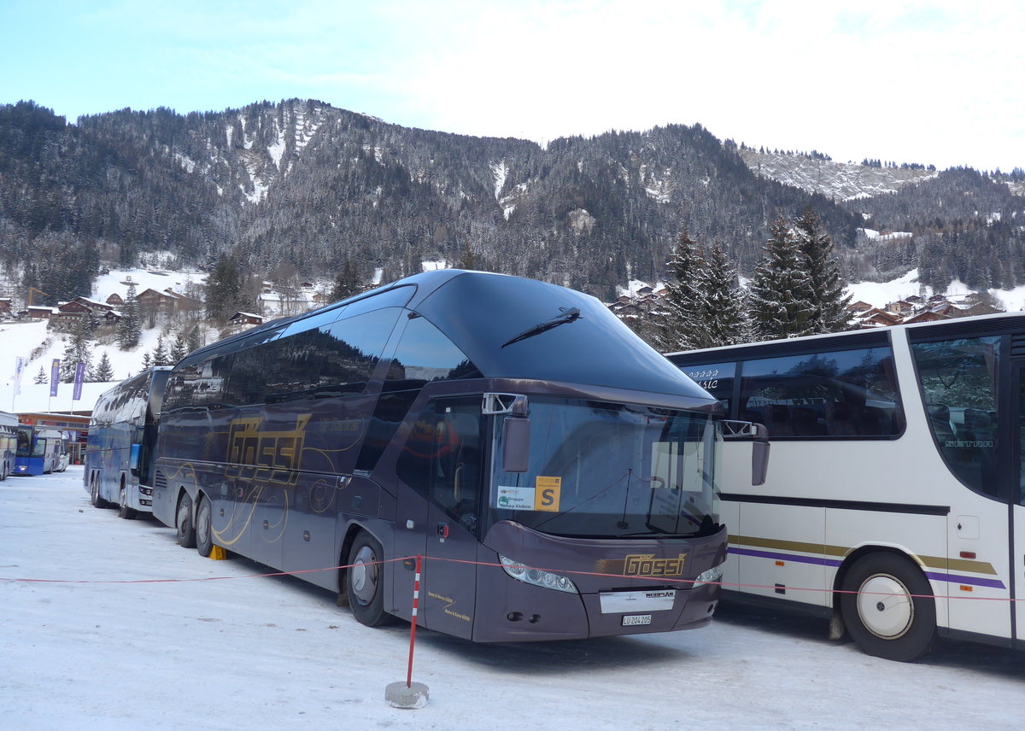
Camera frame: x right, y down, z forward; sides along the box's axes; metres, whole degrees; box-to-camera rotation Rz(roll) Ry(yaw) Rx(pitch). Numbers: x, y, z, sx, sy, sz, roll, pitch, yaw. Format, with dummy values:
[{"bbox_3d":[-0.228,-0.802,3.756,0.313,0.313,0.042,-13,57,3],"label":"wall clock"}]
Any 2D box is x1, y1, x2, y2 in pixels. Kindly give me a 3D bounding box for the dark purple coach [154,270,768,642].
[{"bbox_3d":[-2.719,1.189,13.461,2.650,3.970,13.900,6,-7,-33],"label":"dark purple coach"}]

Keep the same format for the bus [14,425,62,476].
[{"bbox_3d":[-33.258,5.916,60.022,2.550,3.100,12.000,3,-7,-16],"label":"bus"}]

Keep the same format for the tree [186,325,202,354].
[{"bbox_3d":[-57.820,-4.436,156.253,2.800,5.950,2.800,4,-7,-20],"label":"tree"}]

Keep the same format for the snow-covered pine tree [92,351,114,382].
[{"bbox_3d":[-59.761,0.182,125.555,3.100,4.770,3.100,5,-7,-25],"label":"snow-covered pine tree"}]

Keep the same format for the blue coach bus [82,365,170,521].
[{"bbox_3d":[-10.818,2.496,26.112,2.580,3.800,13.100,5,-8,-31],"label":"blue coach bus"}]

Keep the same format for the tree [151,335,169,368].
[{"bbox_3d":[-55.679,-1.899,135.858,3.200,5.850,3.200,4,-7,-22],"label":"tree"}]

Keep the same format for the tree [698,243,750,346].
[{"bbox_3d":[13.898,0.017,58.393,5.000,17.080,5.000,0,-6,13],"label":"tree"}]

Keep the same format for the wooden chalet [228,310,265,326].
[{"bbox_3d":[-69.622,-11.812,224.438,7.000,4.700,7.500,0,-6,11],"label":"wooden chalet"}]

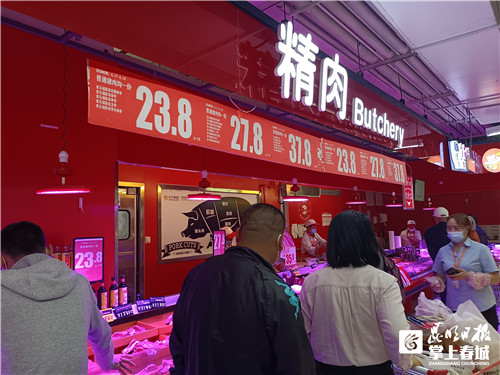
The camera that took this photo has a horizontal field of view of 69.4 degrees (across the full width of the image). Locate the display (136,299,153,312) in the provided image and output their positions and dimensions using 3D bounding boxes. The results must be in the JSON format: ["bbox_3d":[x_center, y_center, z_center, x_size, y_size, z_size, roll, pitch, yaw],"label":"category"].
[{"bbox_3d":[-0.784,0.880,2.687,0.015,0.080,0.100,-28,-21,36],"label":"display"}]

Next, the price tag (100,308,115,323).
[{"bbox_3d":[-0.957,0.857,2.414,0.015,0.083,0.090,-28,-21,36],"label":"price tag"}]

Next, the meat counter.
[{"bbox_3d":[1.737,1.529,5.016,1.150,0.980,5.400,-6,-7,41],"label":"meat counter"}]

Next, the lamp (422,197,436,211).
[{"bbox_3d":[3.788,0.343,7.600,0.290,0.270,0.290,-6,-7,41],"label":"lamp"}]

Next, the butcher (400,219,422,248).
[{"bbox_3d":[3.577,1.481,7.900,0.480,1.540,0.360,-4,-6,26],"label":"butcher"}]

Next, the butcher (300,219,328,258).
[{"bbox_3d":[0.965,1.284,5.400,0.420,1.580,0.520,-6,-7,41],"label":"butcher"}]

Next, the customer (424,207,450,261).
[{"bbox_3d":[2.545,1.117,4.700,0.500,1.700,0.340,-1,-5,-8],"label":"customer"}]

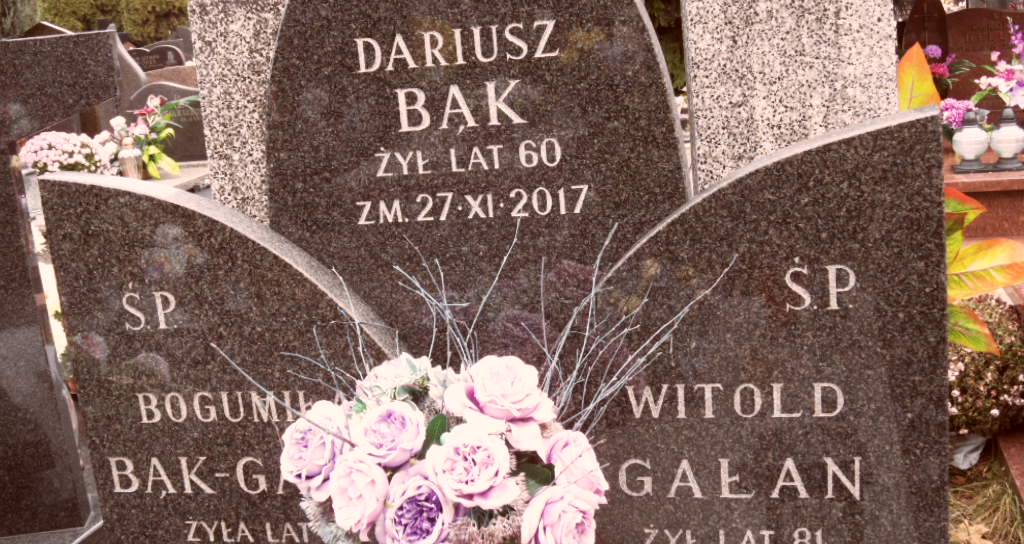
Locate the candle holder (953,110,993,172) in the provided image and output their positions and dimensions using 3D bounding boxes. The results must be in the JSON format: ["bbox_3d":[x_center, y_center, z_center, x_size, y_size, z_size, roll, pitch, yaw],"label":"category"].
[{"bbox_3d":[1.849,-0.528,4.750,0.150,0.250,0.150,-3,12,11],"label":"candle holder"}]

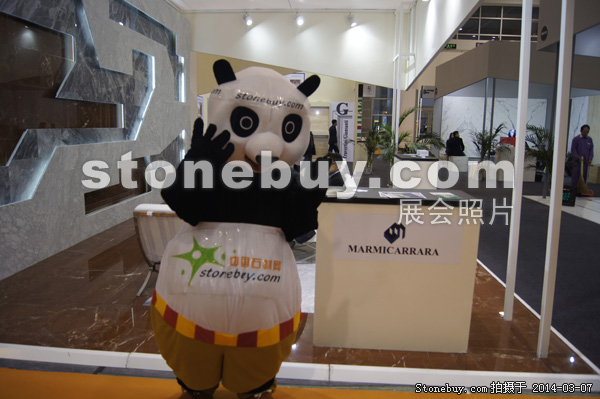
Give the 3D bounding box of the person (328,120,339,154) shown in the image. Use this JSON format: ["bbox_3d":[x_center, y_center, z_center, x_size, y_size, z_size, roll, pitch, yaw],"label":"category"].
[{"bbox_3d":[1.153,-1.881,15.539,0.500,1.720,0.500,-1,9,-6],"label":"person"}]

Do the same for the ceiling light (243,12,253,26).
[{"bbox_3d":[-1.062,-3.637,9.095,0.200,0.280,0.210,-3,10,-20],"label":"ceiling light"}]

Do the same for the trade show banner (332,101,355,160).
[{"bbox_3d":[1.846,-2.906,19.302,1.020,2.520,0.080,1,9,4],"label":"trade show banner"}]

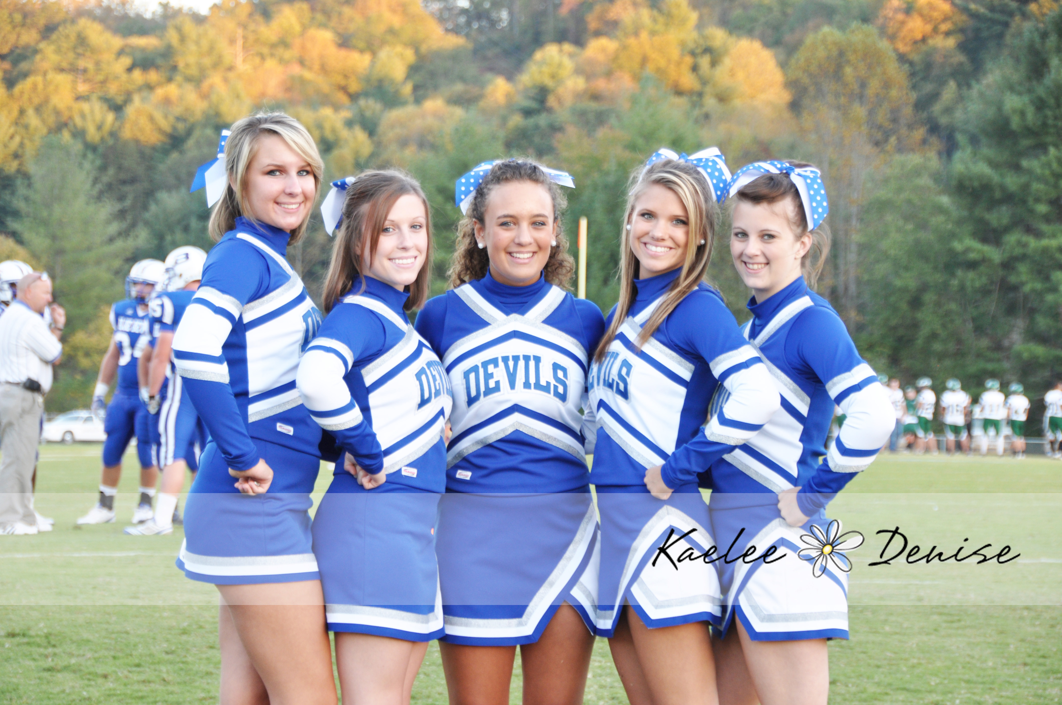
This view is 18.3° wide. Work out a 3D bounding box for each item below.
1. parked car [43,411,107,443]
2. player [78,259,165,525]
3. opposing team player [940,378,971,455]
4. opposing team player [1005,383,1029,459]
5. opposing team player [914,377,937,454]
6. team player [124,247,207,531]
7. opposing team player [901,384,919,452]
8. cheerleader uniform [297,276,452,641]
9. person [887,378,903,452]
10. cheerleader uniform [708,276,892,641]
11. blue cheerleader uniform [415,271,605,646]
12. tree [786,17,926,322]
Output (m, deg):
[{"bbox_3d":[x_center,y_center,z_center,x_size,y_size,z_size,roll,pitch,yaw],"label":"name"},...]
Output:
[{"bbox_3d":[-19.669,3.438,150.000,5.000,1.460,1.850,1,-1,-20],"label":"parked car"},{"bbox_3d":[-2.817,0.271,22.700,0.600,1.830,0.460,0,-1,-12],"label":"player"},{"bbox_3d":[10.195,1.559,79.500,0.680,1.859,0.450,1,-1,1],"label":"opposing team player"},{"bbox_3d":[11.419,1.604,77.500,0.580,1.785,0.420,1,-1,-1],"label":"opposing team player"},{"bbox_3d":[9.601,1.538,80.300,0.600,1.872,0.450,1,-1,-30],"label":"opposing team player"},{"bbox_3d":[-2.354,0.248,21.400,0.540,1.880,0.550,0,-1,18],"label":"team player"},{"bbox_3d":[9.558,1.662,83.000,0.550,1.634,0.450,1,-1,-6],"label":"opposing team player"},{"bbox_3d":[-0.308,0.215,6.670,0.330,0.735,0.430,0,-1,26],"label":"cheerleader uniform"},{"bbox_3d":[9.151,1.576,83.000,0.580,1.837,0.370,1,-1,-9],"label":"person"},{"bbox_3d":[0.547,0.216,6.750,0.360,0.747,0.440,1,-1,-30],"label":"cheerleader uniform"},{"bbox_3d":[-0.043,0.217,6.750,0.440,0.765,0.290,0,-1,-2],"label":"blue cheerleader uniform"},{"bbox_3d":[15.670,-6.819,160.000,6.800,18.104,6.800,1,-1,0],"label":"tree"}]

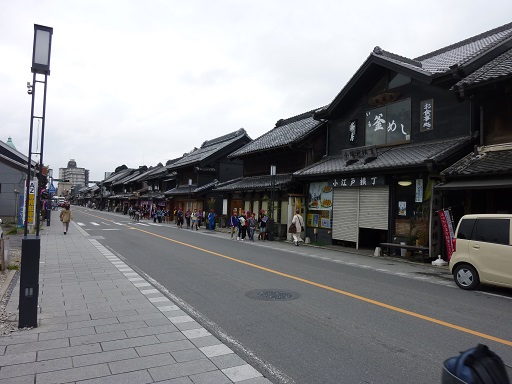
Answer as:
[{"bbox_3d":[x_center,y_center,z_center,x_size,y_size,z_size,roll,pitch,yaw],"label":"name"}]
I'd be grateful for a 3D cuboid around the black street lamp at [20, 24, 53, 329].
[{"bbox_3d":[-2.743,-0.209,4.612,0.220,3.700,0.220,3,-3,-30],"label":"black street lamp"}]

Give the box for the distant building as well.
[{"bbox_3d":[-140.432,-8.411,284.984,21.500,32.522,15.000,3,-2,-30],"label":"distant building"}]

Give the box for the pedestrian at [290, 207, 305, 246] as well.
[{"bbox_3d":[1.754,1.504,15.620,0.500,1.520,0.420,3,-3,-30],"label":"pedestrian"}]

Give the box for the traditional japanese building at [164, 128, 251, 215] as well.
[{"bbox_3d":[-3.909,-1.291,36.235,8.200,8.400,9.800,3,-3,-30],"label":"traditional japanese building"}]

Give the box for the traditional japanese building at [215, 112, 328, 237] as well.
[{"bbox_3d":[2.366,-1.012,22.355,7.200,7.100,8.800,3,-2,-30],"label":"traditional japanese building"}]

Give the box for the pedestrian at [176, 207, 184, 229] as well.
[{"bbox_3d":[-4.889,1.714,23.999,0.400,1.310,0.280,3,-3,-30],"label":"pedestrian"}]

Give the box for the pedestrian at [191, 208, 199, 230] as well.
[{"bbox_3d":[-3.808,1.706,22.900,0.460,1.393,0.340,3,-2,-30],"label":"pedestrian"}]

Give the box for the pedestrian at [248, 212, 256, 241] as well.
[{"bbox_3d":[-0.142,1.607,16.880,0.380,1.280,0.280,3,-3,-30],"label":"pedestrian"}]

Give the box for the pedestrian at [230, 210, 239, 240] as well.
[{"bbox_3d":[-1.012,1.553,17.400,0.440,1.440,0.340,3,-2,-30],"label":"pedestrian"}]

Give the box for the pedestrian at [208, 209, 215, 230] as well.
[{"bbox_3d":[-2.813,1.769,23.441,0.400,1.310,0.290,3,-3,-30],"label":"pedestrian"}]

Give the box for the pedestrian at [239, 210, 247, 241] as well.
[{"bbox_3d":[-0.619,1.556,17.200,0.440,1.428,0.340,3,-2,-30],"label":"pedestrian"}]

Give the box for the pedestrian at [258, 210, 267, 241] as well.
[{"bbox_3d":[0.320,1.529,16.900,0.440,1.476,0.340,3,-2,-30],"label":"pedestrian"}]

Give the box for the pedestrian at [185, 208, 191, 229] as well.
[{"bbox_3d":[-4.491,1.754,24.364,0.390,1.290,0.280,3,-3,-30],"label":"pedestrian"}]

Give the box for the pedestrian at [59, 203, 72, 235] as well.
[{"bbox_3d":[-9.336,1.331,18.200,0.520,1.550,0.380,3,-2,-30],"label":"pedestrian"}]

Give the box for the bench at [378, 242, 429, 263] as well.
[{"bbox_3d":[4.948,2.026,12.369,0.400,0.440,1.780,3,-3,-30],"label":"bench"}]

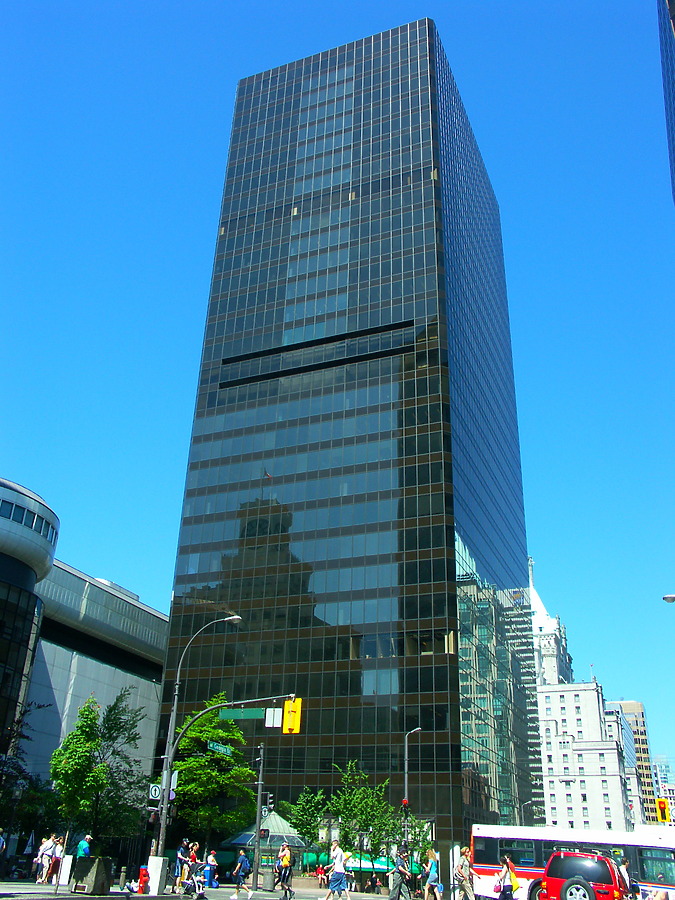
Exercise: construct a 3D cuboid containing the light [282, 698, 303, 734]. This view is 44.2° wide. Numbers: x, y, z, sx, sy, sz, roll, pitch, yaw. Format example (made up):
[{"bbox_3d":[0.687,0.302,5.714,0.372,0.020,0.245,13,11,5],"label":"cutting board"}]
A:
[{"bbox_3d":[-1.586,9.371,29.200,0.620,1.150,0.420,-9,-29,20],"label":"light"}]

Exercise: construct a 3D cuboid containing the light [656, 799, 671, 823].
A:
[{"bbox_3d":[17.240,19.065,44.000,0.620,1.150,0.420,-9,-29,20],"label":"light"}]

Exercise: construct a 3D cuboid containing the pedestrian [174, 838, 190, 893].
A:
[{"bbox_3d":[-5.497,14.705,29.411,0.600,1.740,0.500,-7,-29,16],"label":"pedestrian"}]

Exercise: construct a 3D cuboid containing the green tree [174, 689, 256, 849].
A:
[{"bbox_3d":[-6.586,17.978,44.187,4.289,9.491,4.514,-9,-29,20],"label":"green tree"}]

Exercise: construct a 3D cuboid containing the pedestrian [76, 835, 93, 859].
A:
[{"bbox_3d":[-10.449,16.874,34.363,0.500,1.740,0.520,8,-28,-10],"label":"pedestrian"}]

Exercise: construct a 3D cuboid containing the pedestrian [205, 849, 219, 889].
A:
[{"bbox_3d":[-6.259,21.006,41.661,0.500,1.700,0.500,-21,-35,37],"label":"pedestrian"}]

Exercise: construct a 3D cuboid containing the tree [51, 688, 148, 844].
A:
[{"bbox_3d":[-9.115,12.856,31.598,3.500,6.935,3.684,-9,-29,20],"label":"tree"}]

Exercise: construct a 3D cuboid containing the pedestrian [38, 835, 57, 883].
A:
[{"bbox_3d":[-11.221,15.786,32.136,0.620,1.700,0.550,-7,-29,16],"label":"pedestrian"}]

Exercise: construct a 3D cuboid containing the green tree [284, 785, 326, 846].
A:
[{"bbox_3d":[-2.047,24.270,53.209,2.491,5.246,2.622,2,-27,1],"label":"green tree"}]

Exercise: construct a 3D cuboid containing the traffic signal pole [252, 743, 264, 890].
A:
[{"bbox_3d":[-3.626,16.931,38.436,0.240,6.231,0.240,-9,-29,20],"label":"traffic signal pole"}]

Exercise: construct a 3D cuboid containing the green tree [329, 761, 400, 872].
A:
[{"bbox_3d":[1.775,25.436,56.813,4.541,7.866,4.780,2,-27,1],"label":"green tree"}]

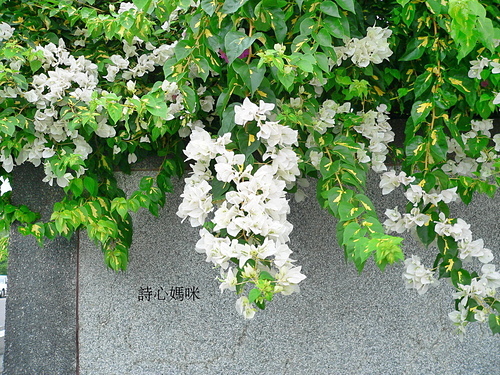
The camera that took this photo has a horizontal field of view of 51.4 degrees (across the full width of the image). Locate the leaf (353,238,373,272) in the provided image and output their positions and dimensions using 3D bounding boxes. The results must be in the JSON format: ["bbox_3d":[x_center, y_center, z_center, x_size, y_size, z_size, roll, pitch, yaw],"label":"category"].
[{"bbox_3d":[0.260,0.155,1.200,0.045,0.086,0.018,12,-19,13],"label":"leaf"}]

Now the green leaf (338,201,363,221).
[{"bbox_3d":[0.232,0.054,1.200,0.064,0.050,0.018,-42,-10,-19],"label":"green leaf"}]

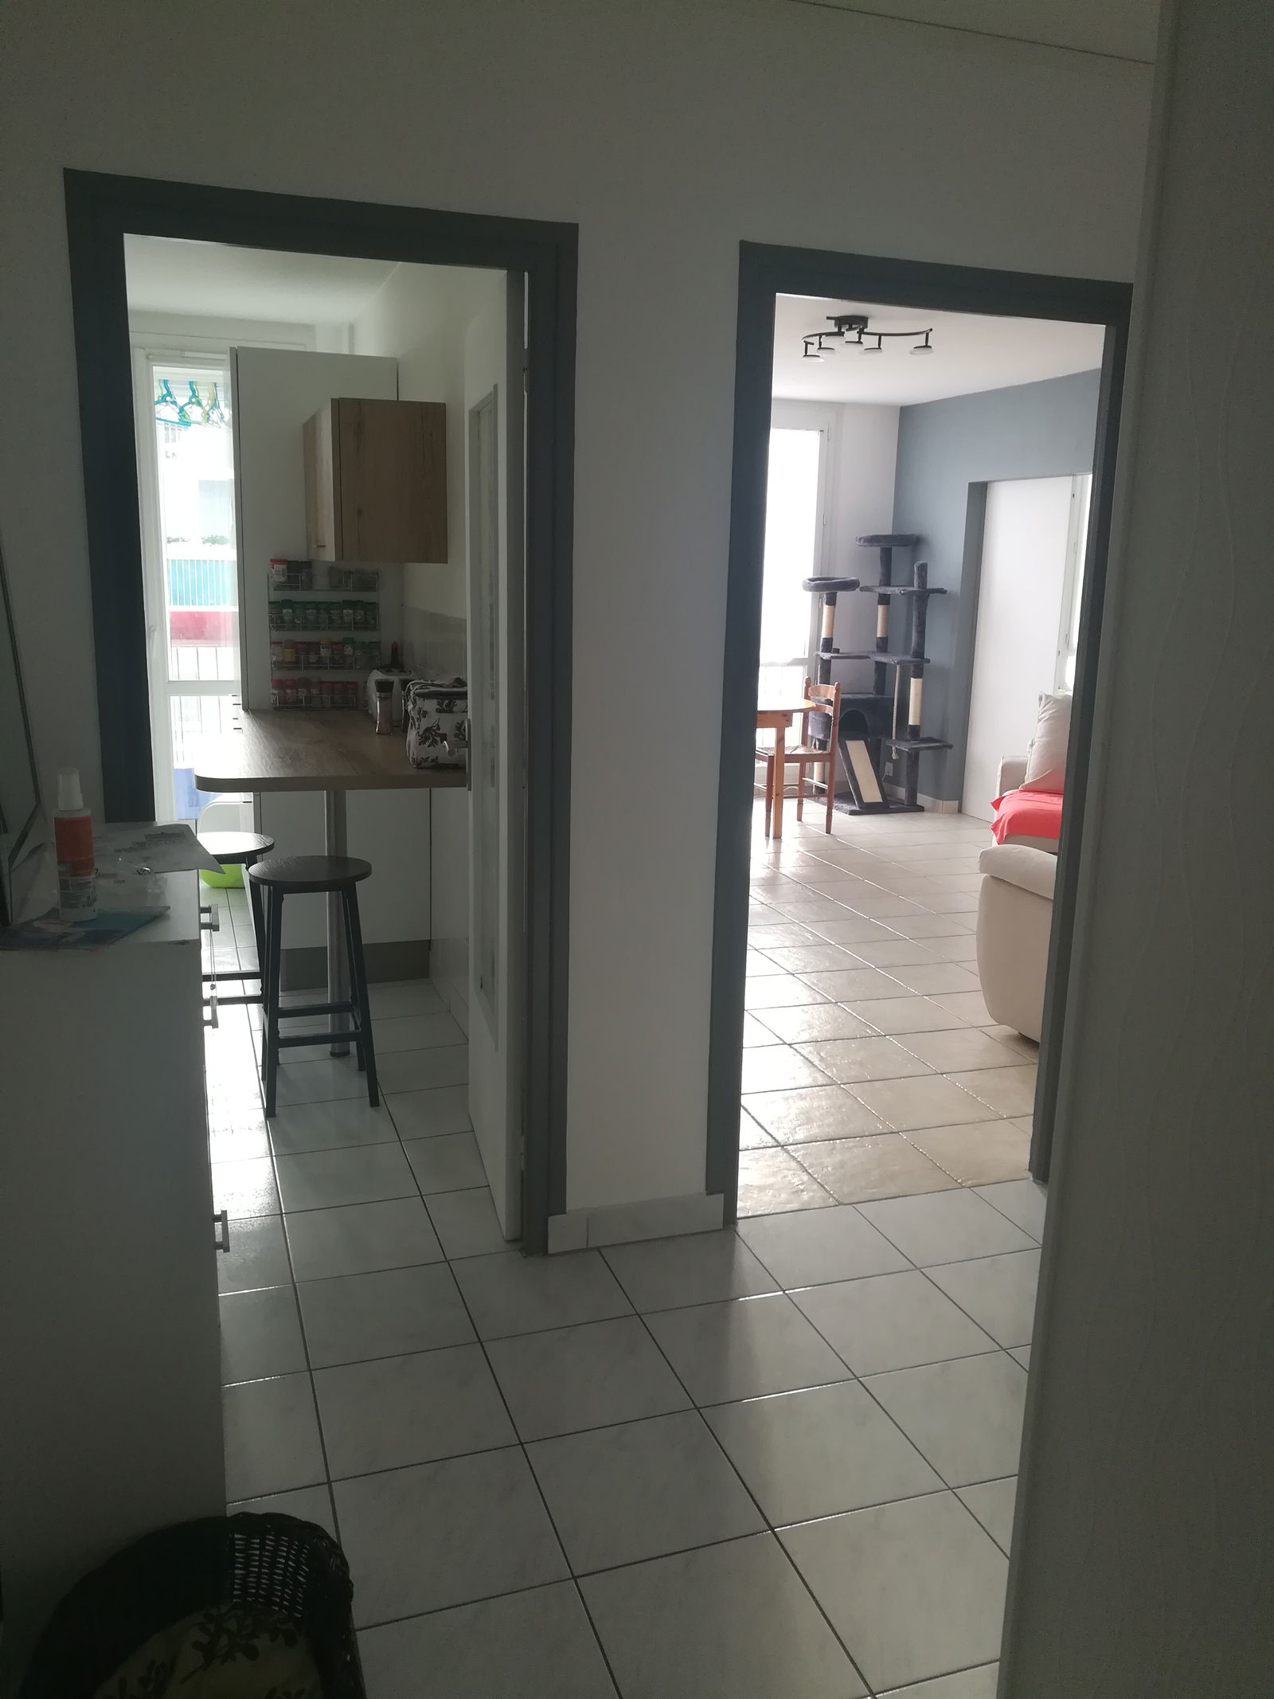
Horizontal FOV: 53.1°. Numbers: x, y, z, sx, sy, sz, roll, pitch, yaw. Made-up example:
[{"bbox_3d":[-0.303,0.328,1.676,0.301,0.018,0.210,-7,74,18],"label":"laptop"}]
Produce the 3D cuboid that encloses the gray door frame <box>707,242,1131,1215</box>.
[{"bbox_3d":[0.613,-0.190,2.924,0.925,2.130,0.110,-3,12,-19],"label":"gray door frame"}]

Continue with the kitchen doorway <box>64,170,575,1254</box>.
[{"bbox_3d":[-0.568,-0.130,2.511,0.890,2.110,0.110,-3,12,-19],"label":"kitchen doorway"}]

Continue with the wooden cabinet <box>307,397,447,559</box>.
[{"bbox_3d":[-0.932,-1.256,4.461,0.357,0.505,0.945,-3,12,-19],"label":"wooden cabinet"}]

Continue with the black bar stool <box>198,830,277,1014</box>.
[{"bbox_3d":[-1.265,0.305,3.900,0.330,0.660,0.330,-3,12,-19],"label":"black bar stool"}]

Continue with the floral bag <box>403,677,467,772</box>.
[{"bbox_3d":[-0.535,-0.360,3.596,0.210,0.245,0.145,-3,12,-19],"label":"floral bag"}]

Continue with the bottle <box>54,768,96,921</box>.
[{"bbox_3d":[-0.681,-0.006,1.543,0.047,0.181,0.047,-4,13,-24],"label":"bottle"}]

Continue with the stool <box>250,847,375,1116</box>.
[{"bbox_3d":[-0.906,0.377,3.597,0.330,0.660,0.330,-3,12,-19],"label":"stool"}]

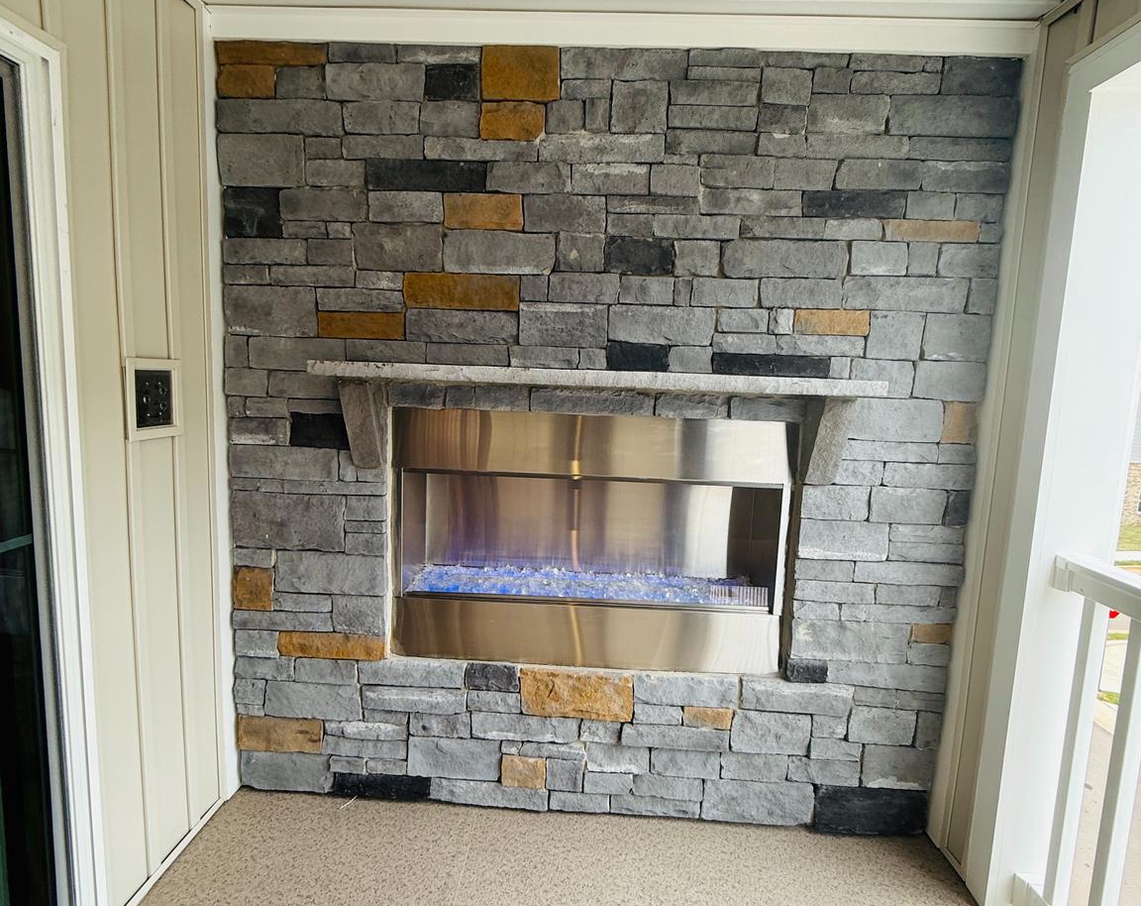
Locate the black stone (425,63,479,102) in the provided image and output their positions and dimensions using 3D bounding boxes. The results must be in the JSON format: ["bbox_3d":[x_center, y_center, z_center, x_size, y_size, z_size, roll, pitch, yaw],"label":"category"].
[{"bbox_3d":[-0.339,-1.066,1.791,0.157,0.099,0.060,2,7,2],"label":"black stone"}]

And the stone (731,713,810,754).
[{"bbox_3d":[0.639,0.894,1.997,0.244,0.128,0.060,2,6,2],"label":"stone"}]

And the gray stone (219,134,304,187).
[{"bbox_3d":[-0.919,-0.873,1.858,0.255,0.149,0.060,2,7,2],"label":"gray stone"}]

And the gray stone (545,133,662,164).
[{"bbox_3d":[0.091,-0.878,1.789,0.358,0.079,0.060,2,7,2],"label":"gray stone"}]

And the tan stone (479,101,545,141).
[{"bbox_3d":[-0.169,-0.970,1.823,0.189,0.105,0.060,2,6,2],"label":"tan stone"}]

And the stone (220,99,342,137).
[{"bbox_3d":[-0.859,-0.991,1.842,0.376,0.096,0.060,2,7,2],"label":"stone"}]

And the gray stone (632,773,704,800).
[{"bbox_3d":[0.314,1.067,2.000,0.225,0.073,0.070,2,7,2],"label":"gray stone"}]

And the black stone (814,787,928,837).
[{"bbox_3d":[0.953,1.131,1.978,0.348,0.156,0.070,2,7,2],"label":"black stone"}]

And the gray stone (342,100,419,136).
[{"bbox_3d":[-0.545,-0.972,1.805,0.224,0.087,0.060,2,7,2],"label":"gray stone"}]

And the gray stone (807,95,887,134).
[{"bbox_3d":[0.776,-0.945,1.738,0.215,0.103,0.055,2,7,2],"label":"gray stone"}]

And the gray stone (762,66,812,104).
[{"bbox_3d":[0.605,-1.024,1.747,0.136,0.094,0.070,2,7,2],"label":"gray stone"}]

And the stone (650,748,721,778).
[{"bbox_3d":[0.372,0.984,1.988,0.213,0.088,0.070,2,7,2],"label":"stone"}]

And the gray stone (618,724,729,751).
[{"bbox_3d":[0.343,0.924,2.030,0.346,0.076,0.060,2,7,2],"label":"gray stone"}]

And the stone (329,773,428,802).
[{"bbox_3d":[-0.633,1.115,2.090,0.332,0.087,0.060,2,7,2],"label":"stone"}]

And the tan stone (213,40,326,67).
[{"bbox_3d":[-0.873,-1.170,1.825,0.327,0.066,0.060,2,6,2],"label":"tan stone"}]

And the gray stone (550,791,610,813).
[{"bbox_3d":[0.031,1.131,2.027,0.196,0.063,0.070,2,7,2],"label":"gray stone"}]

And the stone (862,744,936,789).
[{"bbox_3d":[1.038,0.994,1.971,0.227,0.141,0.060,2,7,2],"label":"stone"}]

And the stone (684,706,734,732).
[{"bbox_3d":[0.435,0.835,1.974,0.149,0.067,0.070,2,7,2],"label":"stone"}]

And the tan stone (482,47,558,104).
[{"bbox_3d":[-0.144,-1.097,1.802,0.229,0.150,0.060,2,7,2],"label":"tan stone"}]

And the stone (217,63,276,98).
[{"bbox_3d":[-0.936,-1.077,1.810,0.170,0.088,0.070,2,7,2],"label":"stone"}]

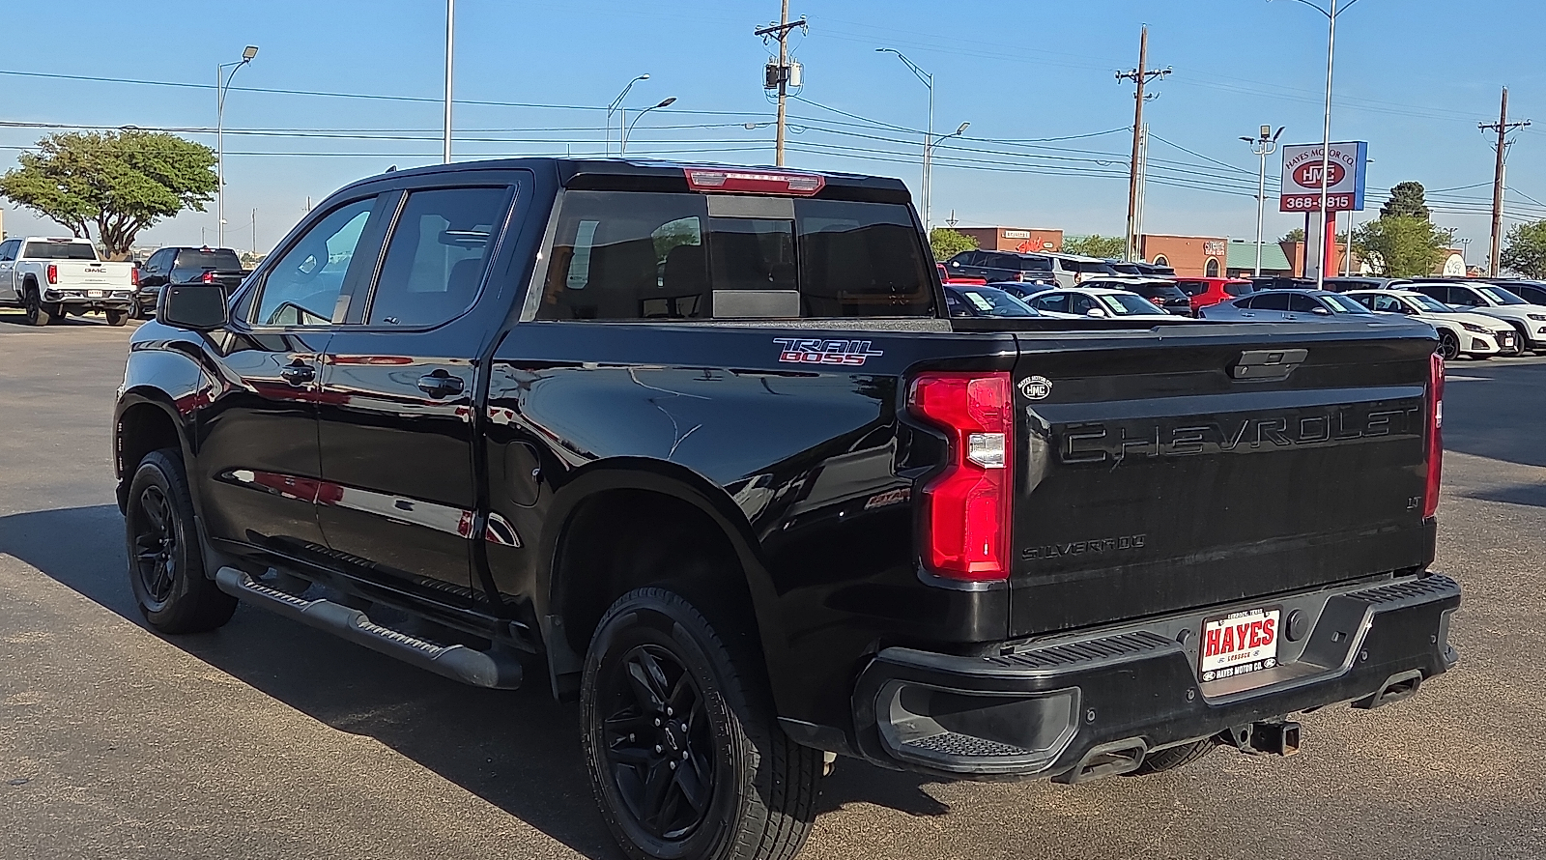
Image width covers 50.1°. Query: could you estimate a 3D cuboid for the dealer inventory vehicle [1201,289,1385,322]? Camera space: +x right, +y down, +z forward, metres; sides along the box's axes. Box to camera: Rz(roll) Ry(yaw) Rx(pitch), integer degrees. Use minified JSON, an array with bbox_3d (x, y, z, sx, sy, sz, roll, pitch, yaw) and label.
[{"bbox_3d":[11.000,-2.140,34.250,1.860,1.450,4.880,-3,6,-38],"label":"dealer inventory vehicle"}]

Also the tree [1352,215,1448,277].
[{"bbox_3d":[42.983,-11.397,113.623,7.200,6.638,7.000,1,5,0],"label":"tree"}]

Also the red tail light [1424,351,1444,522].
[{"bbox_3d":[1.807,0.012,4.616,0.150,0.450,0.180,-3,7,-39],"label":"red tail light"}]

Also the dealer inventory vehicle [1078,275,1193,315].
[{"bbox_3d":[9.740,-3.610,47.600,1.840,1.650,4.600,-3,6,-38],"label":"dealer inventory vehicle"}]

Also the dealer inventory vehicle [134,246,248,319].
[{"bbox_3d":[-15.280,-3.860,43.700,2.030,1.930,5.850,-4,7,-40],"label":"dealer inventory vehicle"}]

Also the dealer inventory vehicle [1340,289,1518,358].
[{"bbox_3d":[13.800,-2.355,36.400,1.850,1.450,4.900,-3,6,-38],"label":"dealer inventory vehicle"}]

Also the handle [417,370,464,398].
[{"bbox_3d":[-1.005,-0.140,5.023,0.065,0.084,0.235,-3,7,-39],"label":"handle"}]

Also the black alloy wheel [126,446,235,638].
[{"bbox_3d":[-2.524,0.473,7.110,0.280,0.790,0.790,-3,7,-38],"label":"black alloy wheel"}]

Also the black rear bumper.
[{"bbox_3d":[1.077,0.562,3.990,2.000,0.290,0.400,-3,7,-38],"label":"black rear bumper"}]

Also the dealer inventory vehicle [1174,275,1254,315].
[{"bbox_3d":[13.636,-4.124,54.000,1.820,1.670,4.400,-3,6,-37],"label":"dealer inventory vehicle"}]

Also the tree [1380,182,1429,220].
[{"bbox_3d":[53.285,-15.558,139.406,5.800,10.662,5.800,1,5,0],"label":"tree"}]

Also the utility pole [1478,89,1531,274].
[{"bbox_3d":[34.378,-10.573,78.226,0.400,11.113,2.500,-3,6,-37],"label":"utility pole"}]

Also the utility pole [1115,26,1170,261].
[{"bbox_3d":[13.406,-9.196,60.481,0.400,10.902,2.500,-3,6,-37],"label":"utility pole"}]

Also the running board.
[{"bbox_3d":[-1.452,0.637,5.646,0.160,0.105,2.111,-3,5,-39],"label":"running board"}]

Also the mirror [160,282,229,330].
[{"bbox_3d":[-2.205,-0.473,6.277,0.265,0.190,0.140,-3,7,-39],"label":"mirror"}]

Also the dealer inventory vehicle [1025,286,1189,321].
[{"bbox_3d":[5.863,-1.859,30.100,1.840,1.450,4.850,-3,6,-37],"label":"dealer inventory vehicle"}]

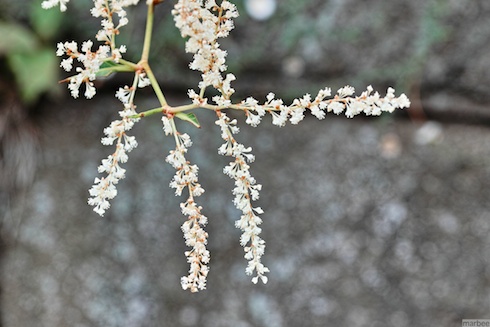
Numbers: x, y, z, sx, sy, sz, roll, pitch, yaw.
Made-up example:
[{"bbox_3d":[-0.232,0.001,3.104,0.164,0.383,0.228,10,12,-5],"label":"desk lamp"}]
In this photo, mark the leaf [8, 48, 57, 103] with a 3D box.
[{"bbox_3d":[-0.119,-0.049,1.200,0.029,0.032,0.015,0,10,0],"label":"leaf"}]

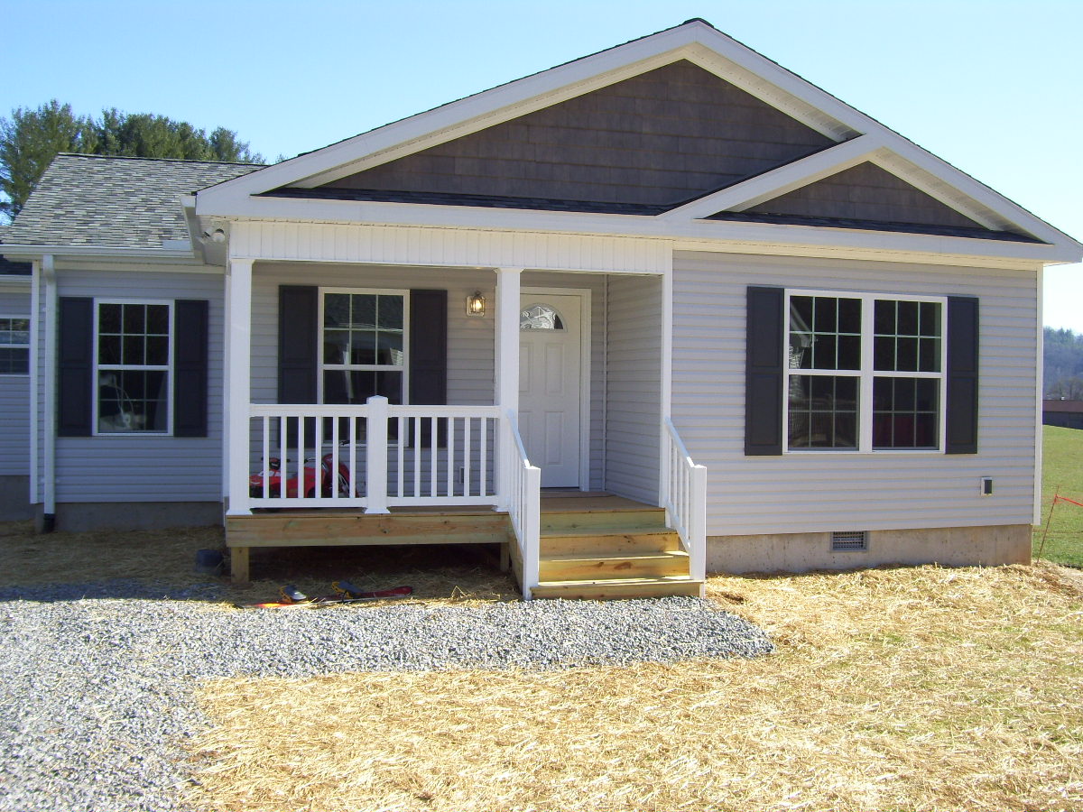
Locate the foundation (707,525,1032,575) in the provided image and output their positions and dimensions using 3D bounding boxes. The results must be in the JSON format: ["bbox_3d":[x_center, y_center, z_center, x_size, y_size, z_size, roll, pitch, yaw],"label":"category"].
[{"bbox_3d":[3.075,1.410,10.952,3.851,0.410,0.240,0,1,-15],"label":"foundation"}]

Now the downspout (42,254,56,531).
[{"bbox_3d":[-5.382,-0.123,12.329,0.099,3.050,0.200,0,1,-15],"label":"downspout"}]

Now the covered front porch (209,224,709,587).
[{"bbox_3d":[-0.801,0.022,10.148,3.948,3.094,2.514,0,1,-15],"label":"covered front porch"}]

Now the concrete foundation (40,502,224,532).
[{"bbox_3d":[-4.633,1.248,12.809,2.013,0.345,0.240,0,1,-15],"label":"concrete foundation"}]

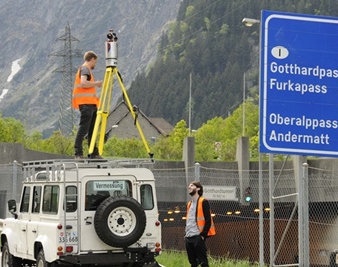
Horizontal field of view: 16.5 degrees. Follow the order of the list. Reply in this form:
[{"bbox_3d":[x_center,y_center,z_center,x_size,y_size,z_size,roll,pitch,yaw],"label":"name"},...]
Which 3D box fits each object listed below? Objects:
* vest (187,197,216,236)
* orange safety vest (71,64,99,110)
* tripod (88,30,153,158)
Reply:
[{"bbox_3d":[0.496,1.255,17.800,0.310,0.600,0.430,2,-3,-42],"label":"vest"},{"bbox_3d":[-1.312,-0.740,18.450,0.370,0.690,0.460,0,-2,-15],"label":"orange safety vest"},{"bbox_3d":[-0.753,-0.604,18.300,0.970,2.040,1.050,-1,-2,10],"label":"tripod"}]

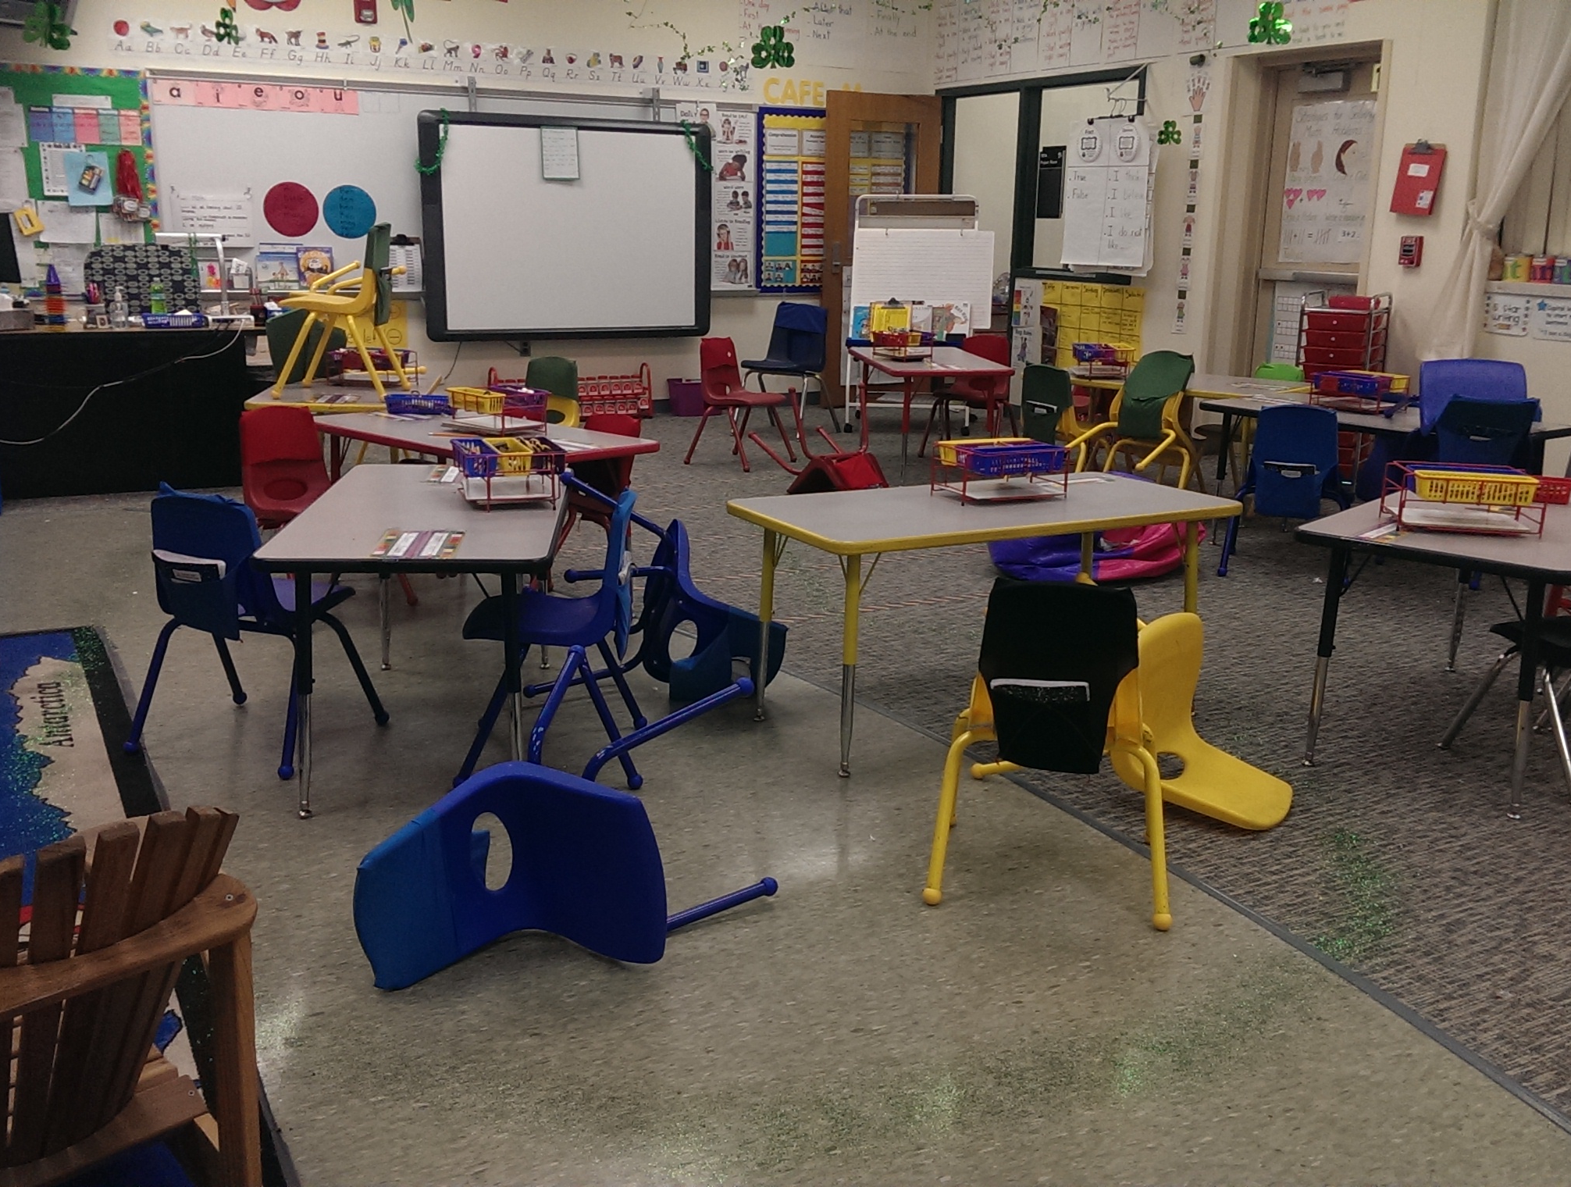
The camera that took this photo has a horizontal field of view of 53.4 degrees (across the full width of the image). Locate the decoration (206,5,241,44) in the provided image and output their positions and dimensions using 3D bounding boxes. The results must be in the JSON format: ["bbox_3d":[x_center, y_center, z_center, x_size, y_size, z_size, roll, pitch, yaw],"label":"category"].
[{"bbox_3d":[-2.989,-3.038,8.330,0.160,0.185,0.030,-7,16,-28],"label":"decoration"}]

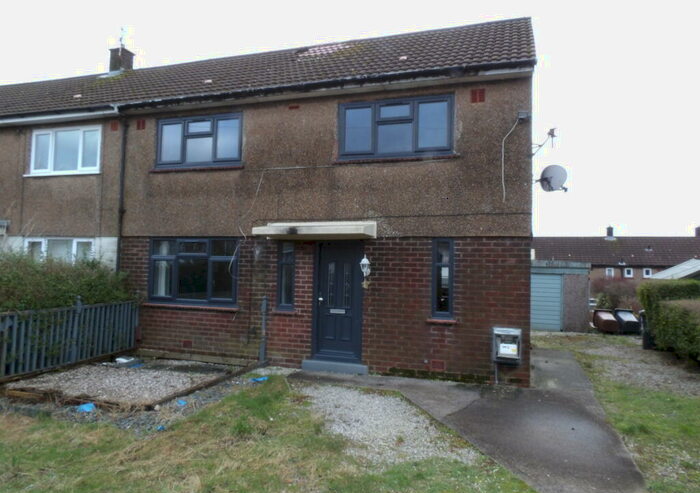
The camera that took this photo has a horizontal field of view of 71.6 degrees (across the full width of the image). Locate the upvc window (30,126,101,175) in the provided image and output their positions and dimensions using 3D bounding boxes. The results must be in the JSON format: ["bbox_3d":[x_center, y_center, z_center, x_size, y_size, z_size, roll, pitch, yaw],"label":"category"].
[{"bbox_3d":[-6.083,-2.036,10.376,1.922,1.004,0.090,0,-3,18],"label":"upvc window"}]

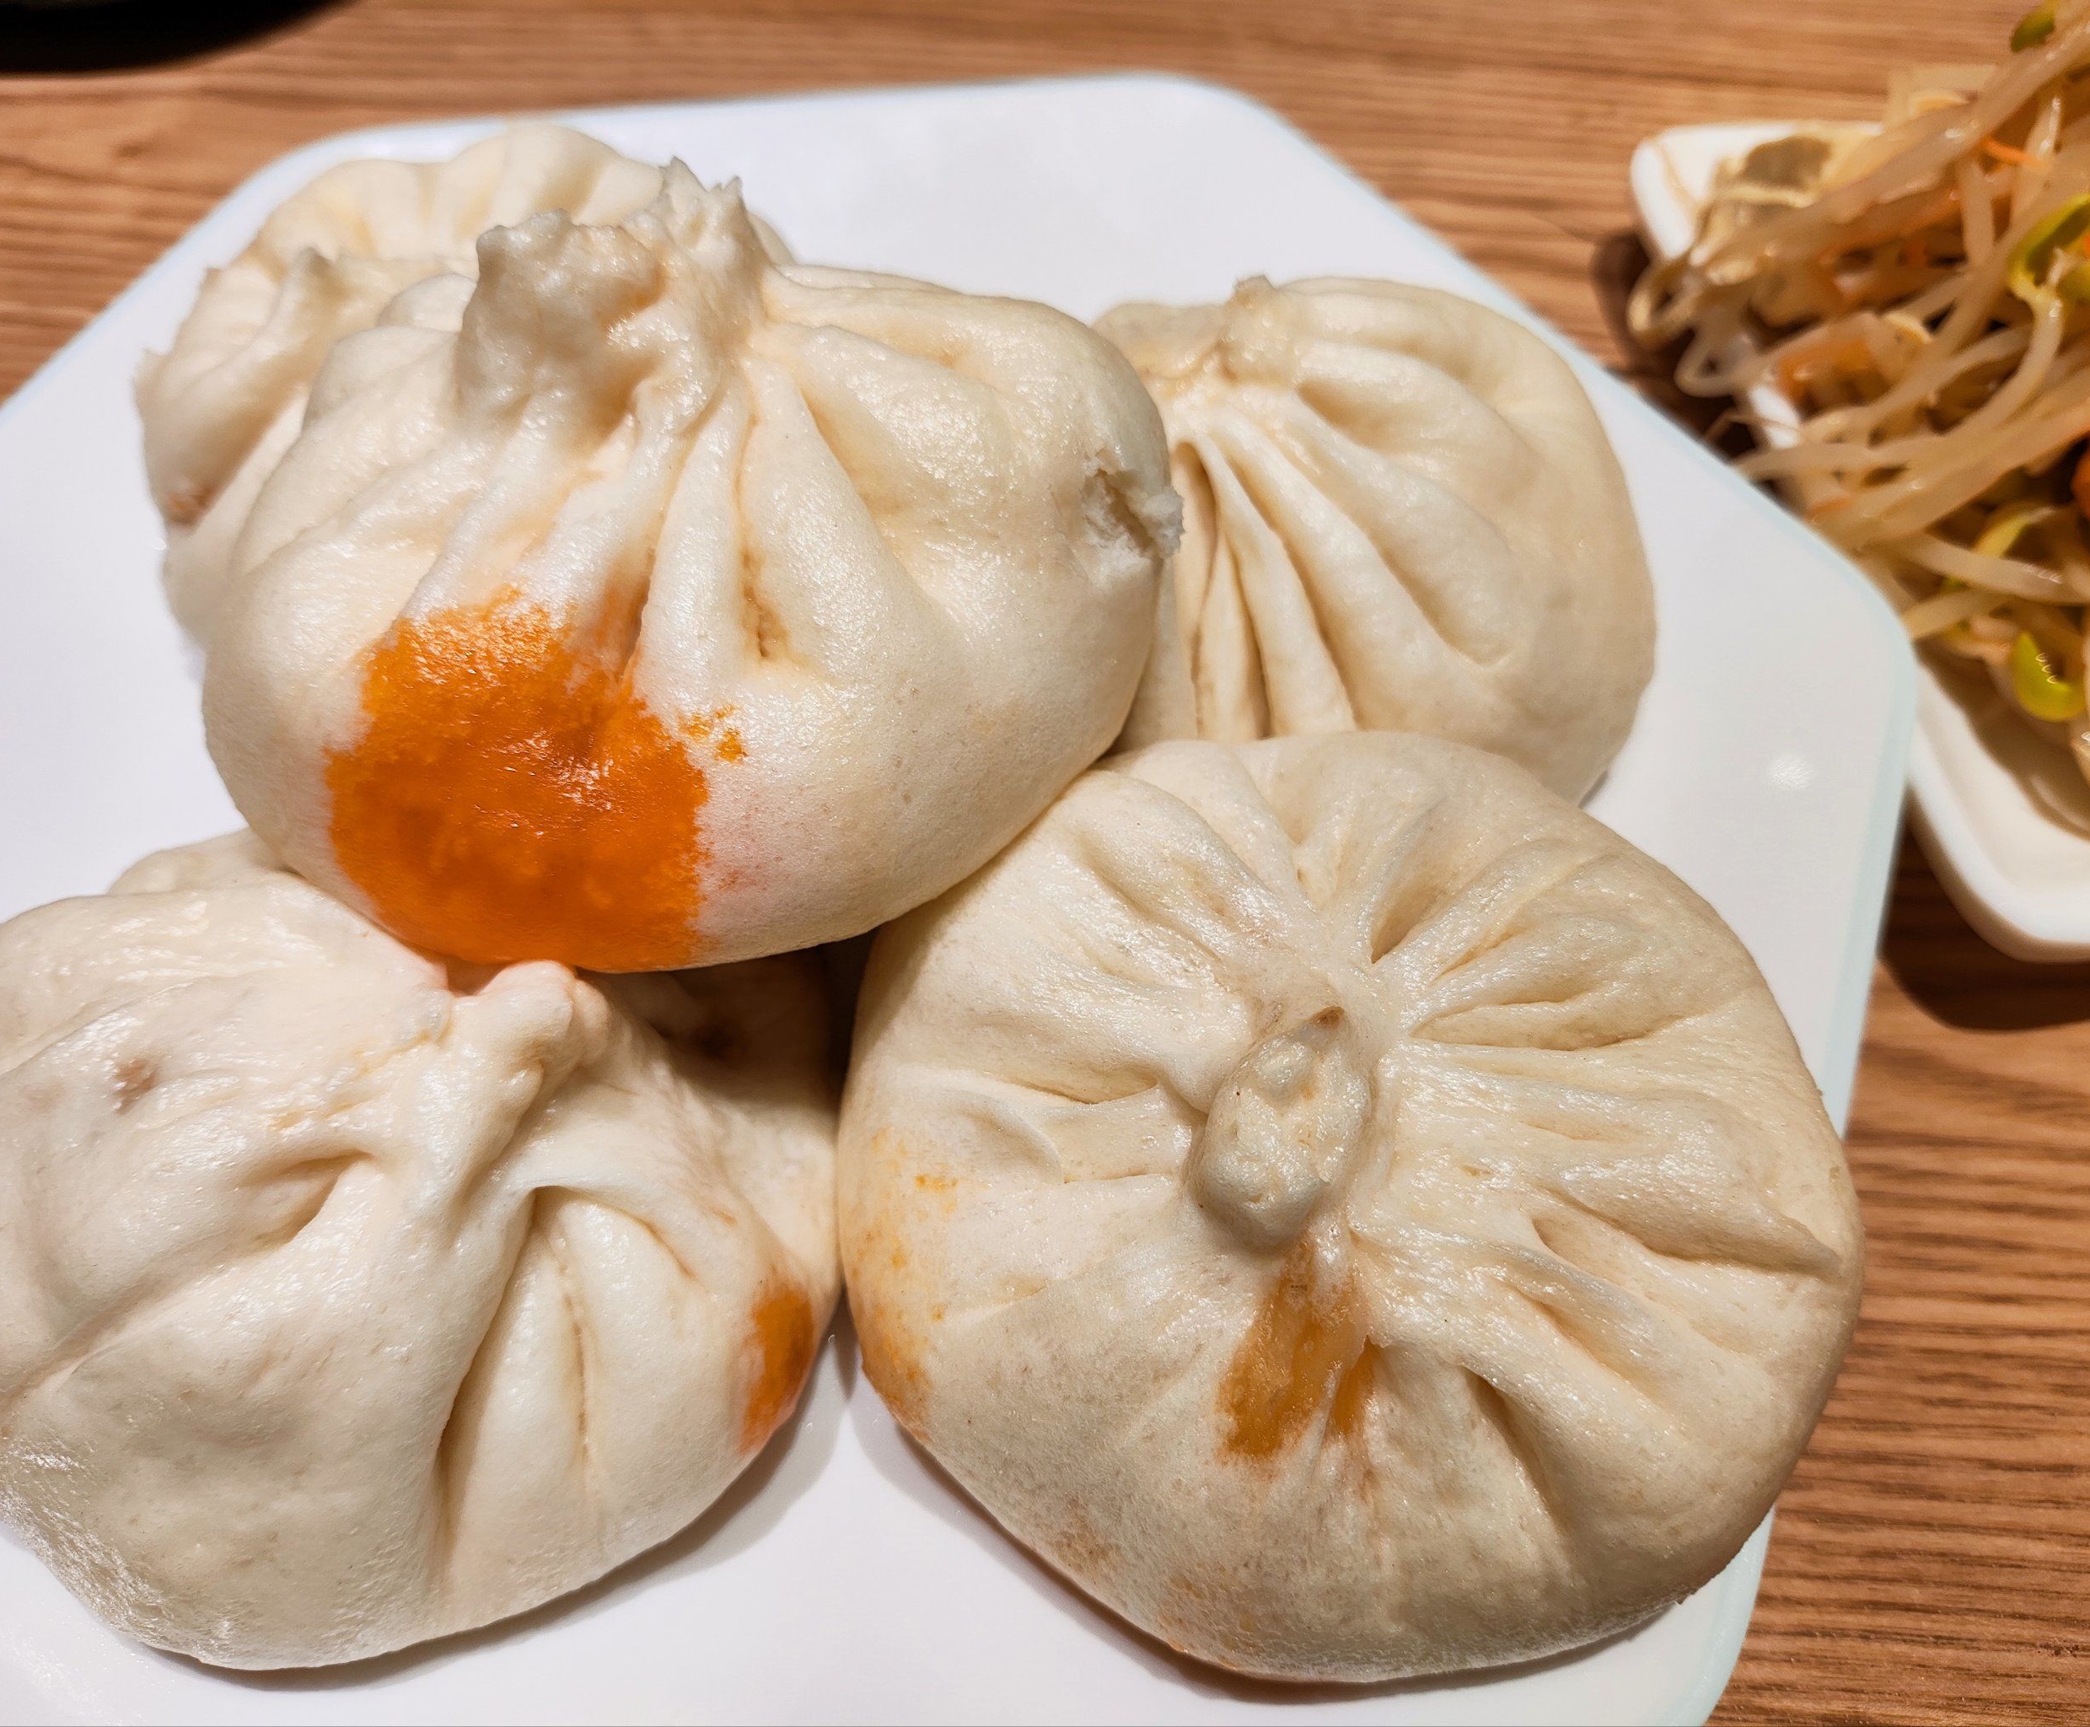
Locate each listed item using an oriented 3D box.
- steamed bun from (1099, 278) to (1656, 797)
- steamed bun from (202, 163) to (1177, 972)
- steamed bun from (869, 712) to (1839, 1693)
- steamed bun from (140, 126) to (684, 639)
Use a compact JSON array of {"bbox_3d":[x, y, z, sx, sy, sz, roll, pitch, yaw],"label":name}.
[{"bbox_3d":[0.032,-0.035,0.183,0.074,0.055,0.069,-3,54,4],"label":"steamed bun"},{"bbox_3d":[-0.034,-0.029,0.158,0.091,0.066,0.086,0,44,0],"label":"steamed bun"},{"bbox_3d":[0.027,0.027,0.147,0.092,0.053,0.086,-1,62,2],"label":"steamed bun"},{"bbox_3d":[-0.067,-0.056,0.196,0.080,0.052,0.077,1,59,-1],"label":"steamed bun"}]

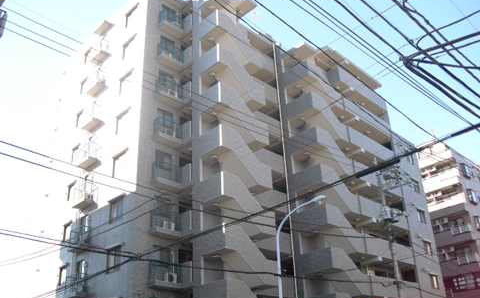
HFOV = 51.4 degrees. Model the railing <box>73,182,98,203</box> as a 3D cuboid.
[{"bbox_3d":[-9.927,2.819,31.765,0.550,1.069,1.547,21,-34,-40],"label":"railing"}]

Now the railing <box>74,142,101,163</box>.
[{"bbox_3d":[-10.201,0.283,33.572,0.621,1.068,1.694,21,-35,-38],"label":"railing"}]

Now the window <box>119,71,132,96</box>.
[{"bbox_3d":[-7.531,-4.287,32.959,0.183,1.262,1.628,21,-35,-38],"label":"window"}]

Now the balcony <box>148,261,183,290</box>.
[{"bbox_3d":[-3.962,6.721,26.611,1.720,1.384,0.580,21,-35,-38],"label":"balcony"}]

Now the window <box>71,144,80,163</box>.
[{"bbox_3d":[-11.611,0.384,35.187,0.180,1.060,1.000,21,-34,-40],"label":"window"}]

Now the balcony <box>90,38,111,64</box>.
[{"bbox_3d":[-10.561,-7.338,37.503,0.621,1.302,1.694,21,-35,-38],"label":"balcony"}]

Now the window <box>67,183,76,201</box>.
[{"bbox_3d":[-11.719,2.957,34.711,0.183,1.119,1.018,21,-35,-38],"label":"window"}]

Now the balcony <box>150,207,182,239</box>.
[{"bbox_3d":[-4.173,4.215,28.137,1.732,1.380,0.600,21,-34,-40],"label":"balcony"}]

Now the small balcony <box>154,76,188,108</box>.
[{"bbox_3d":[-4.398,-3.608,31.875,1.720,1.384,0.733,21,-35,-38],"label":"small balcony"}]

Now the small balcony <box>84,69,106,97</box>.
[{"bbox_3d":[-10.439,-4.763,36.175,0.621,1.302,1.694,21,-35,-38],"label":"small balcony"}]

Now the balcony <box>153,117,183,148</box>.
[{"bbox_3d":[-4.332,-0.950,30.505,1.701,1.341,0.523,21,-35,-40],"label":"balcony"}]

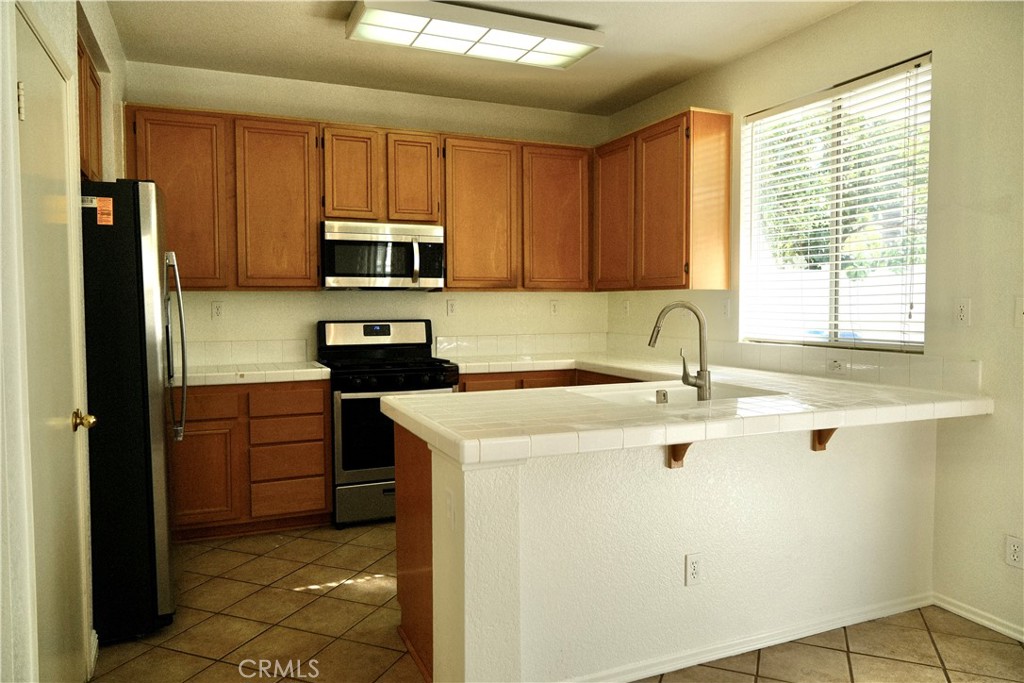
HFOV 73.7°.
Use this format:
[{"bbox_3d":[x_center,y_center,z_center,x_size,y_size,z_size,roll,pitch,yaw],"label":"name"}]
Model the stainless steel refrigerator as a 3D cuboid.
[{"bbox_3d":[-1.847,0.263,2.920,0.835,1.760,0.910,-1,3,-22],"label":"stainless steel refrigerator"}]

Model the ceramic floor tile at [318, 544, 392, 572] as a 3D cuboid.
[{"bbox_3d":[-0.827,1.121,3.531,0.301,0.010,0.301,1,3,21],"label":"ceramic floor tile"}]

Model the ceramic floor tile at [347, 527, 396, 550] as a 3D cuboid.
[{"bbox_3d":[-0.720,1.101,3.804,0.299,0.010,0.299,1,3,21],"label":"ceramic floor tile"}]

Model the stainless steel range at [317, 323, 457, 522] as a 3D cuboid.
[{"bbox_3d":[-0.805,0.472,4.427,0.778,1.188,0.662,-1,3,-22],"label":"stainless steel range"}]

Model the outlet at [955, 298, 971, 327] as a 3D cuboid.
[{"bbox_3d":[1.847,-0.120,2.802,0.009,0.115,0.070,-1,3,-23],"label":"outlet"}]

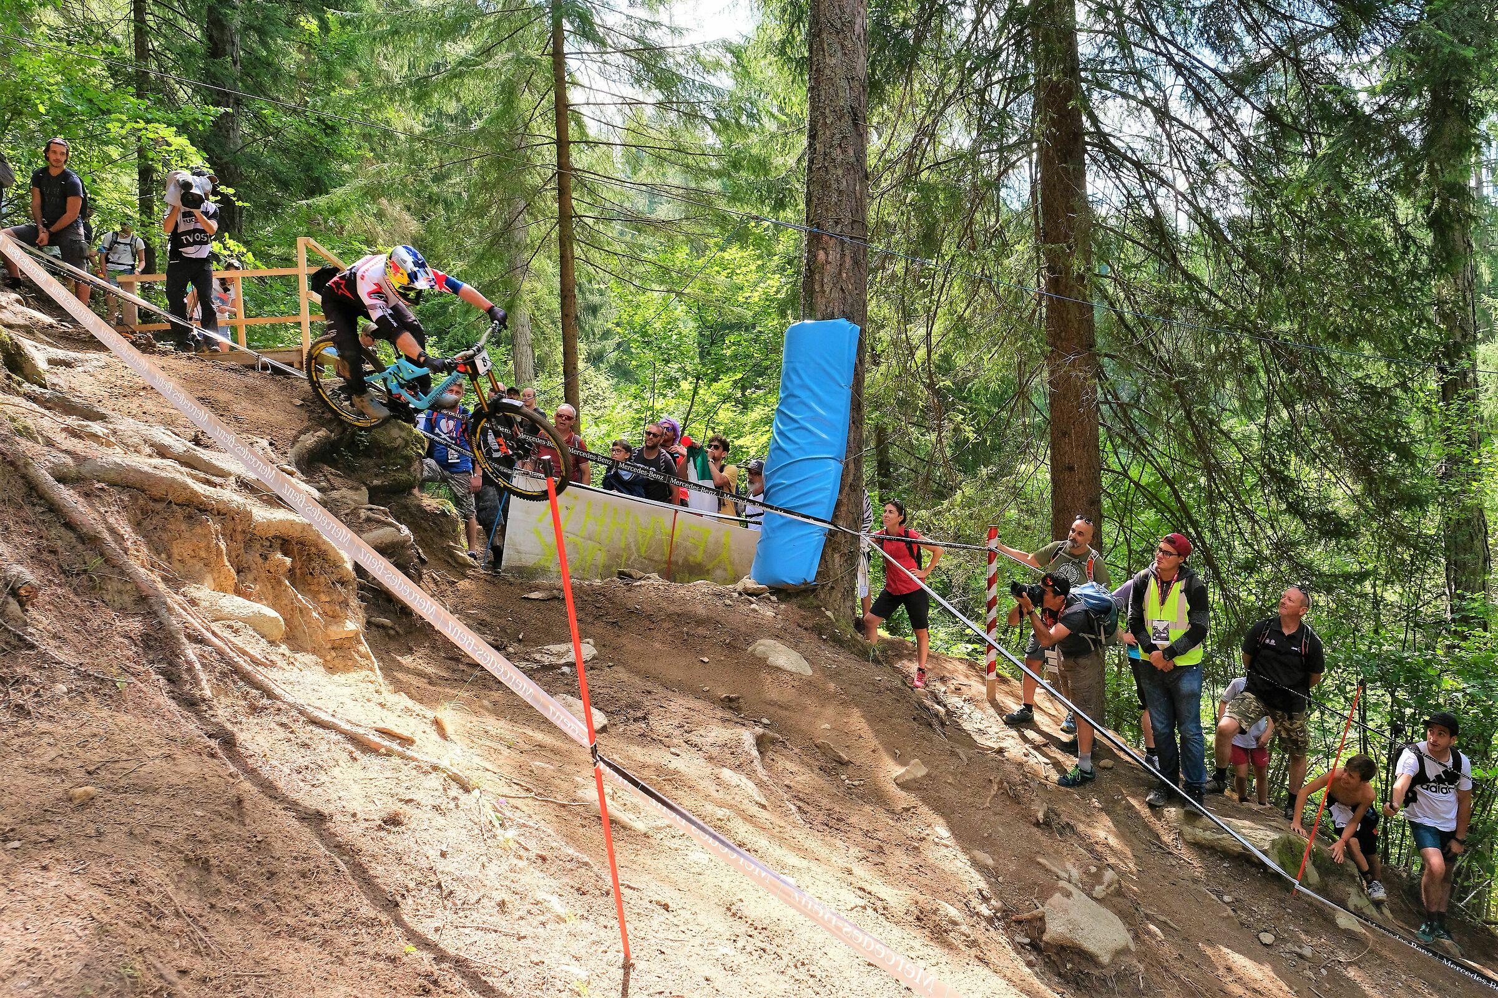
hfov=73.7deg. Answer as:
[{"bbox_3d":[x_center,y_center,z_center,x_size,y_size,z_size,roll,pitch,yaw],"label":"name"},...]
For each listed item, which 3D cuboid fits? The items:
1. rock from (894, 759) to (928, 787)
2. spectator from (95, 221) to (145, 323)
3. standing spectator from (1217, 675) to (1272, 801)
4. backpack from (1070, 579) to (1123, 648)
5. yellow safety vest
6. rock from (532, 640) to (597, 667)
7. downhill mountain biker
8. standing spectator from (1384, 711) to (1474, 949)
[{"bbox_3d":[0.876,1.481,5.400,0.170,0.110,0.130,10,7,-17],"label":"rock"},{"bbox_3d":[-8.811,-3.070,14.000,0.600,1.660,0.380,0,-2,-30],"label":"spectator"},{"bbox_3d":[3.777,1.717,7.600,0.360,1.200,0.260,-1,1,30],"label":"standing spectator"},{"bbox_3d":[2.462,0.810,7.050,0.250,0.460,0.300,-27,2,-6],"label":"backpack"},{"bbox_3d":[2.803,0.785,6.600,0.410,0.620,0.270,0,2,41],"label":"yellow safety vest"},{"bbox_3d":[-1.185,0.983,6.400,0.420,0.110,0.320,-1,-1,0],"label":"rock"},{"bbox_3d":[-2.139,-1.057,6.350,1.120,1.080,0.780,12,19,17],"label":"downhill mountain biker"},{"bbox_3d":[4.598,2.190,6.750,0.530,1.560,0.440,-1,1,37],"label":"standing spectator"}]

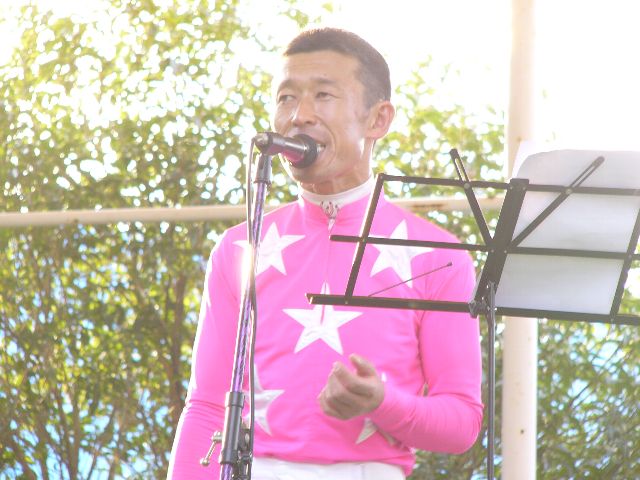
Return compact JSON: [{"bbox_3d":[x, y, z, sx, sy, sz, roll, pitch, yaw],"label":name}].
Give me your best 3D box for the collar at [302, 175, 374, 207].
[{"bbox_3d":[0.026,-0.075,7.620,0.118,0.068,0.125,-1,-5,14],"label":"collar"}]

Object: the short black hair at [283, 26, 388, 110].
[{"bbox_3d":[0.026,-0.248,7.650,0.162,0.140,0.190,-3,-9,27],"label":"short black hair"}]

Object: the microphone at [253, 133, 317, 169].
[{"bbox_3d":[-0.049,-0.134,7.500,0.052,0.052,0.165,-2,-8,26],"label":"microphone"}]

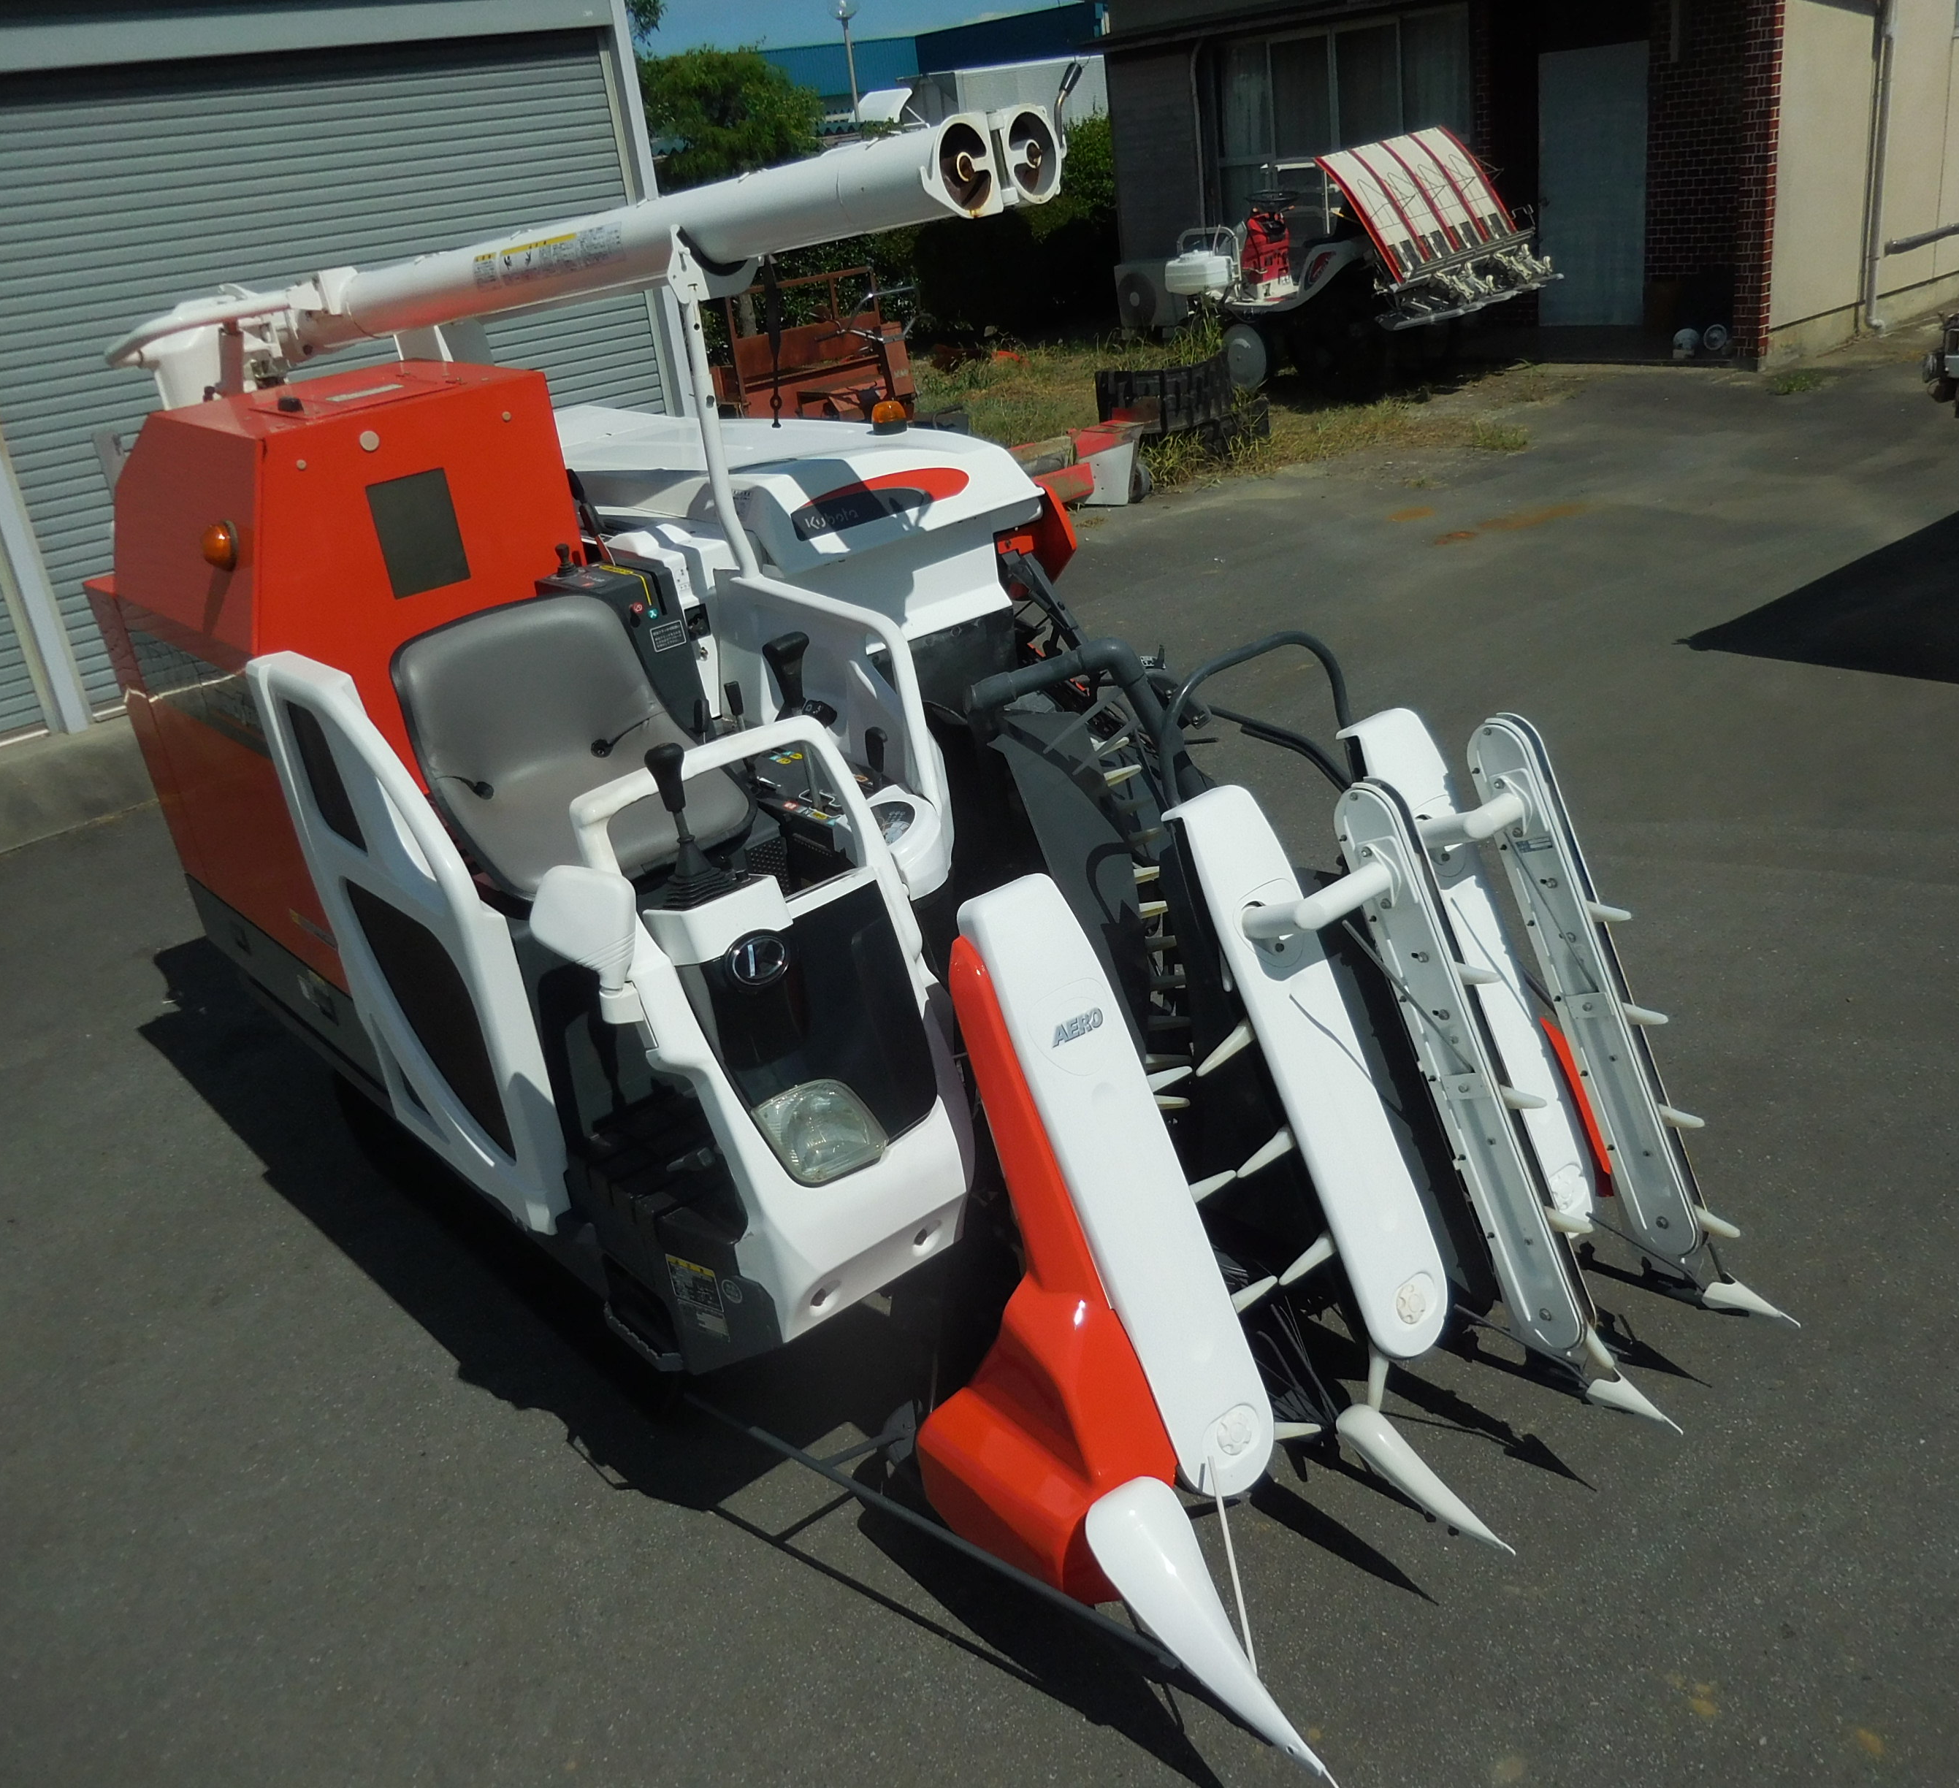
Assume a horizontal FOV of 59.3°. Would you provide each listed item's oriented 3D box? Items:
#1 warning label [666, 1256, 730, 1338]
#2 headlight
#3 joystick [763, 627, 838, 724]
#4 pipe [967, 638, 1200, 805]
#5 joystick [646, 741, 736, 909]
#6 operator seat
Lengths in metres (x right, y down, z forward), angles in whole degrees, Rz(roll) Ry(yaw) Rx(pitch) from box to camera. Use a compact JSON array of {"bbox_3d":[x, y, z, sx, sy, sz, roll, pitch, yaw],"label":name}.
[{"bbox_3d":[-0.372,0.534,2.282,0.089,0.108,0.006,8,27,35],"label":"warning label"},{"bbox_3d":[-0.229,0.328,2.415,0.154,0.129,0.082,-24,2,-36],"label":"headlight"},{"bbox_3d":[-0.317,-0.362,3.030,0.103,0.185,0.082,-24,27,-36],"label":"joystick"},{"bbox_3d":[0.171,-0.217,2.570,0.340,0.258,0.206,-24,27,-36],"label":"pipe"},{"bbox_3d":[-0.423,-0.111,2.514,0.098,0.232,0.098,-24,27,-36],"label":"joystick"},{"bbox_3d":[-0.688,-0.256,2.980,0.458,0.417,0.448,-24,27,-36],"label":"operator seat"}]

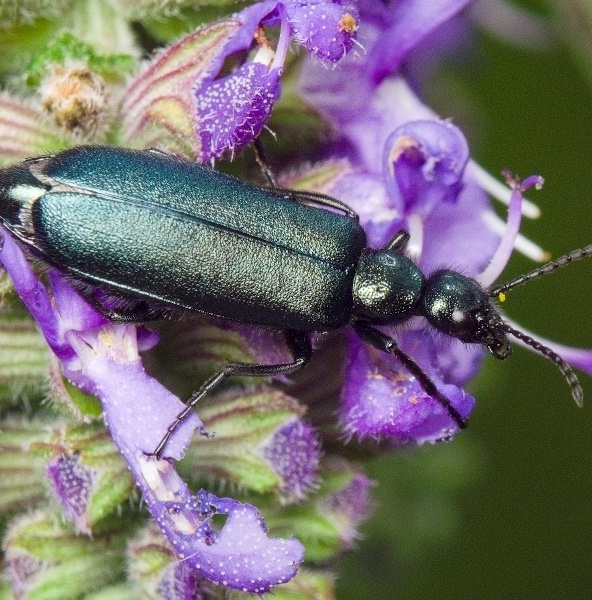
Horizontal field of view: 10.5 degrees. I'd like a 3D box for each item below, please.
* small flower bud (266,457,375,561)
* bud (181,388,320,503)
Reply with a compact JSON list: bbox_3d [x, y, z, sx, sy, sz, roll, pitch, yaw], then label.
[{"bbox_3d":[0.001,0.006,0.088,0.003,0.003,0.003,15,25,27],"label":"small flower bud"},{"bbox_3d":[-0.001,0.004,0.086,0.004,0.003,0.003,11,24,19],"label":"bud"}]

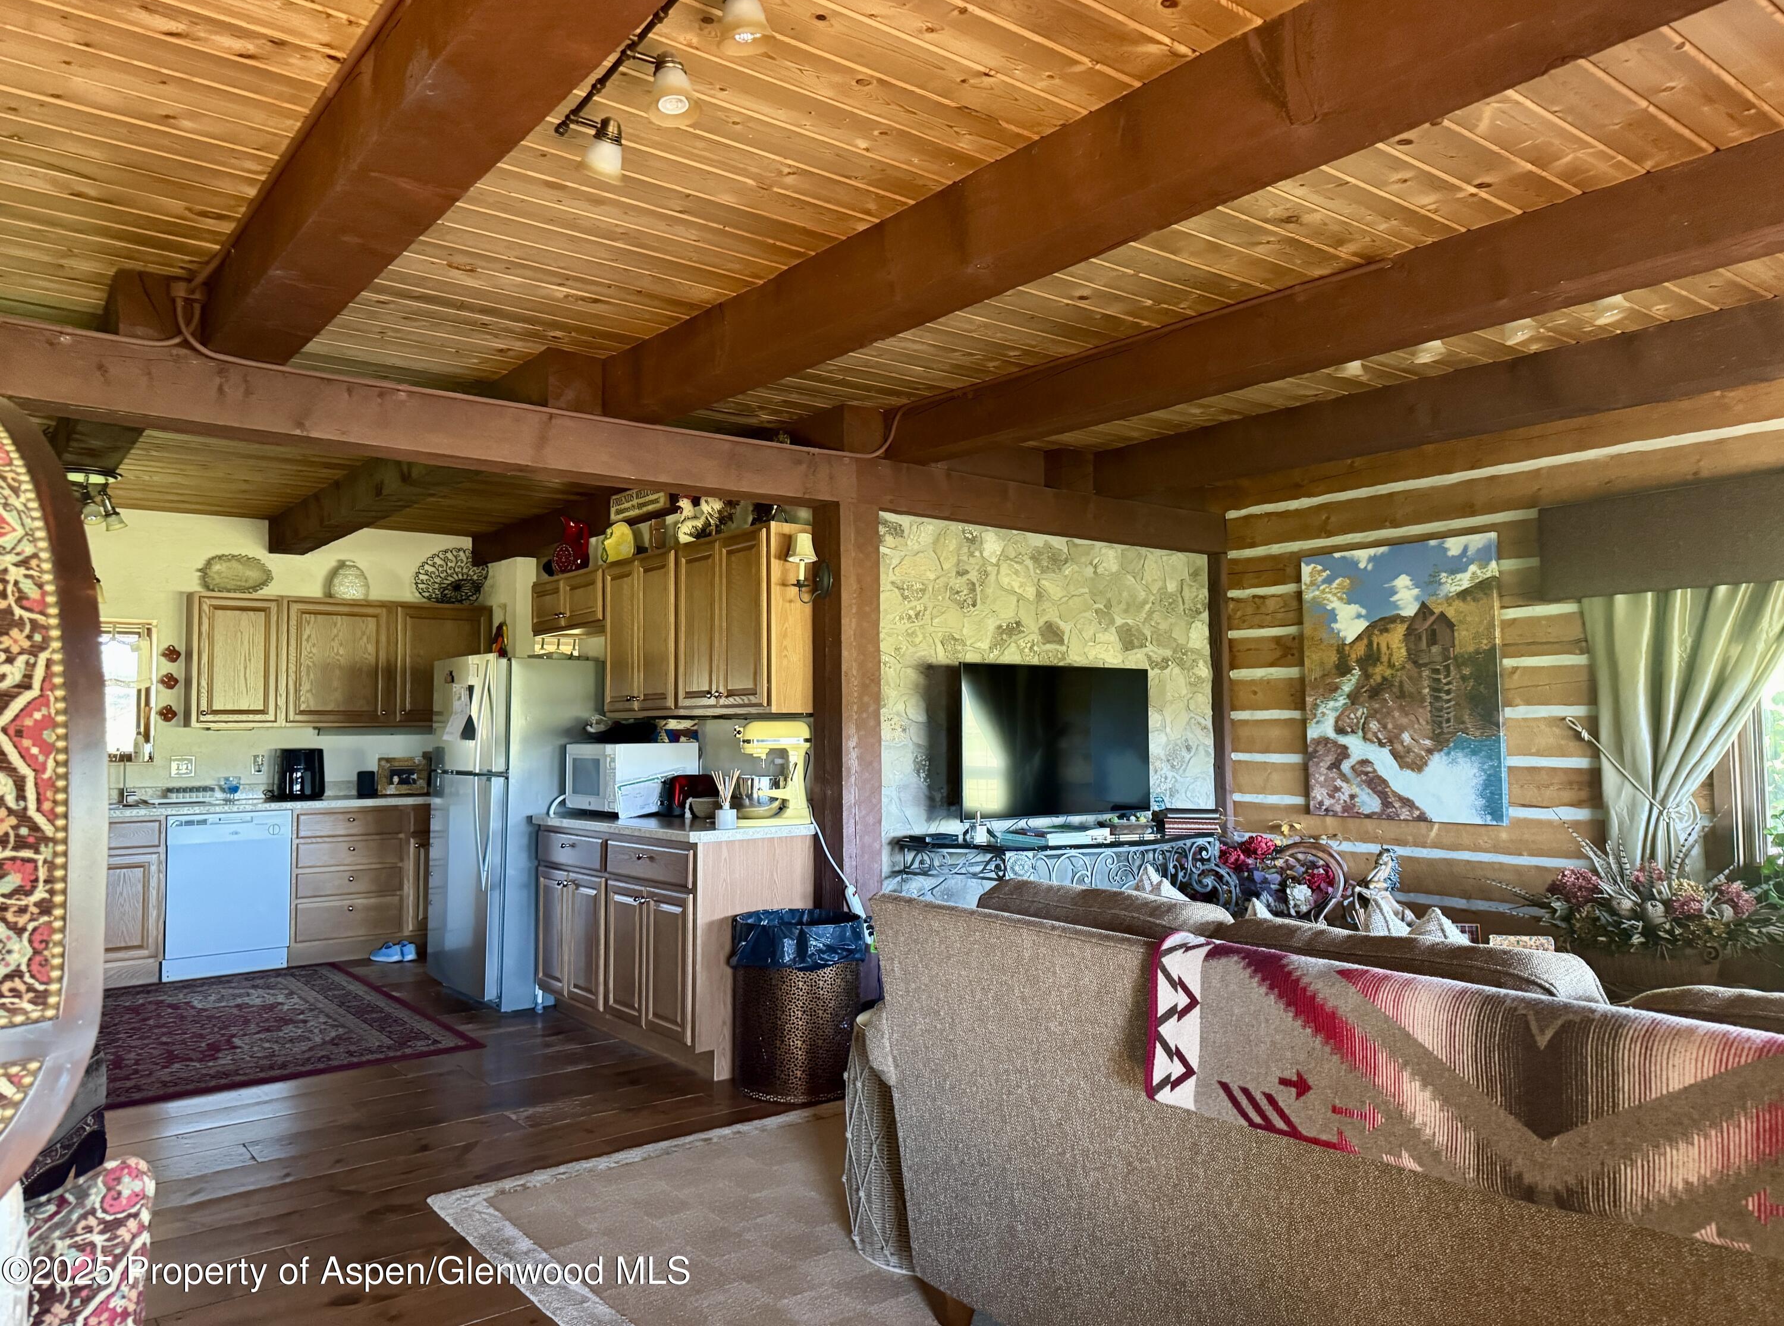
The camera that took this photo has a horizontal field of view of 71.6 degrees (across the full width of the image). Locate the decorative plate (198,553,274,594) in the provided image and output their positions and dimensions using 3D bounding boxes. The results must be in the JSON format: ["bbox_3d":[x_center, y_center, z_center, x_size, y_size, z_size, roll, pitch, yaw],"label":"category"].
[{"bbox_3d":[-3.866,-0.526,7.304,0.385,0.240,0.050,2,-4,-39],"label":"decorative plate"}]

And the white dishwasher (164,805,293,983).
[{"bbox_3d":[-3.798,1.274,6.969,0.605,0.865,0.600,2,-4,-39],"label":"white dishwasher"}]

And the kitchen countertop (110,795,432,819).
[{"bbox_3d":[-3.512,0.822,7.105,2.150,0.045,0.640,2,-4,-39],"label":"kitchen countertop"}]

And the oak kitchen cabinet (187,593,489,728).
[{"bbox_3d":[-3.349,0.011,7.573,1.690,0.760,0.310,2,-4,-39],"label":"oak kitchen cabinet"}]

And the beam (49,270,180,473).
[{"bbox_3d":[-3.350,-0.878,5.079,0.200,0.200,4.240,2,-4,-39],"label":"beam"}]

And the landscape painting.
[{"bbox_3d":[2.280,0.089,5.575,0.040,1.228,0.918,2,-4,-39],"label":"landscape painting"}]

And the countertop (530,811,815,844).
[{"bbox_3d":[-0.971,0.699,5.384,0.650,0.040,1.590,2,-4,-39],"label":"countertop"}]

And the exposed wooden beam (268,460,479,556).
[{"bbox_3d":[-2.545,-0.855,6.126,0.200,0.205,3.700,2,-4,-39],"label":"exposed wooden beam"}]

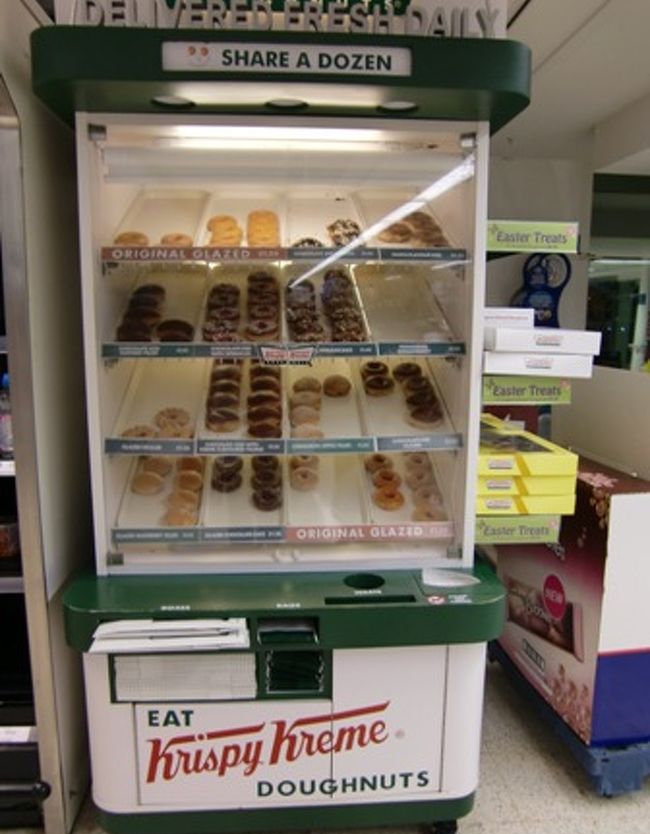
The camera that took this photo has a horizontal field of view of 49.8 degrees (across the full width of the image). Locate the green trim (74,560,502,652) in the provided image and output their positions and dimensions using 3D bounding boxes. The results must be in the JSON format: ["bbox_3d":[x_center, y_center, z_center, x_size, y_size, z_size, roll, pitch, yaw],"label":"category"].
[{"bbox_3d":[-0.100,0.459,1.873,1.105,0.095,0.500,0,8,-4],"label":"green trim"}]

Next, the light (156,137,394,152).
[{"bbox_3d":[-0.124,-0.703,1.803,0.620,0.036,0.040,0,8,-4],"label":"light"}]

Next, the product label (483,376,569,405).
[{"bbox_3d":[0.531,-0.071,1.848,0.240,0.070,0.015,0,8,-4],"label":"product label"}]

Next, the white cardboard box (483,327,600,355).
[{"bbox_3d":[0.564,-0.219,1.976,0.275,0.058,0.350,2,8,-4],"label":"white cardboard box"}]

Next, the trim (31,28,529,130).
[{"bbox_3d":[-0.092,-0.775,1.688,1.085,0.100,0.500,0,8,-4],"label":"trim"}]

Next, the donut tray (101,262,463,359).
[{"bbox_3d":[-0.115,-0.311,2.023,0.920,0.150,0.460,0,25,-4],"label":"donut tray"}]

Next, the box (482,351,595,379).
[{"bbox_3d":[0.543,-0.163,1.982,0.280,0.056,0.350,2,8,-4],"label":"box"}]

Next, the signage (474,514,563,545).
[{"bbox_3d":[0.521,0.307,1.903,0.240,0.073,0.015,0,8,-4],"label":"signage"}]

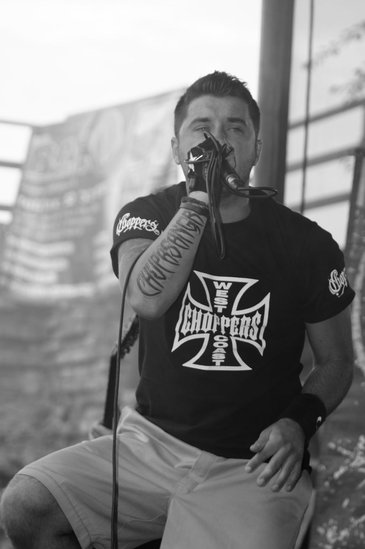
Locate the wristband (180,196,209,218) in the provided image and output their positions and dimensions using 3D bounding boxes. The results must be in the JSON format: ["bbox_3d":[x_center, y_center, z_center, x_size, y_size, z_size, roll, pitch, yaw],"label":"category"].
[{"bbox_3d":[0.023,-0.125,5.130,0.060,0.030,0.055,18,-15,0],"label":"wristband"}]

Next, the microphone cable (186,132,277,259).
[{"bbox_3d":[0.092,-0.148,5.130,0.170,0.238,0.120,3,-4,0],"label":"microphone cable"}]

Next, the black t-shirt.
[{"bbox_3d":[0.096,0.088,5.250,0.475,0.540,0.310,3,-4,0],"label":"black t-shirt"}]

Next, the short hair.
[{"bbox_3d":[0.067,-0.327,5.280,0.168,0.140,0.195,2,-3,-2],"label":"short hair"}]

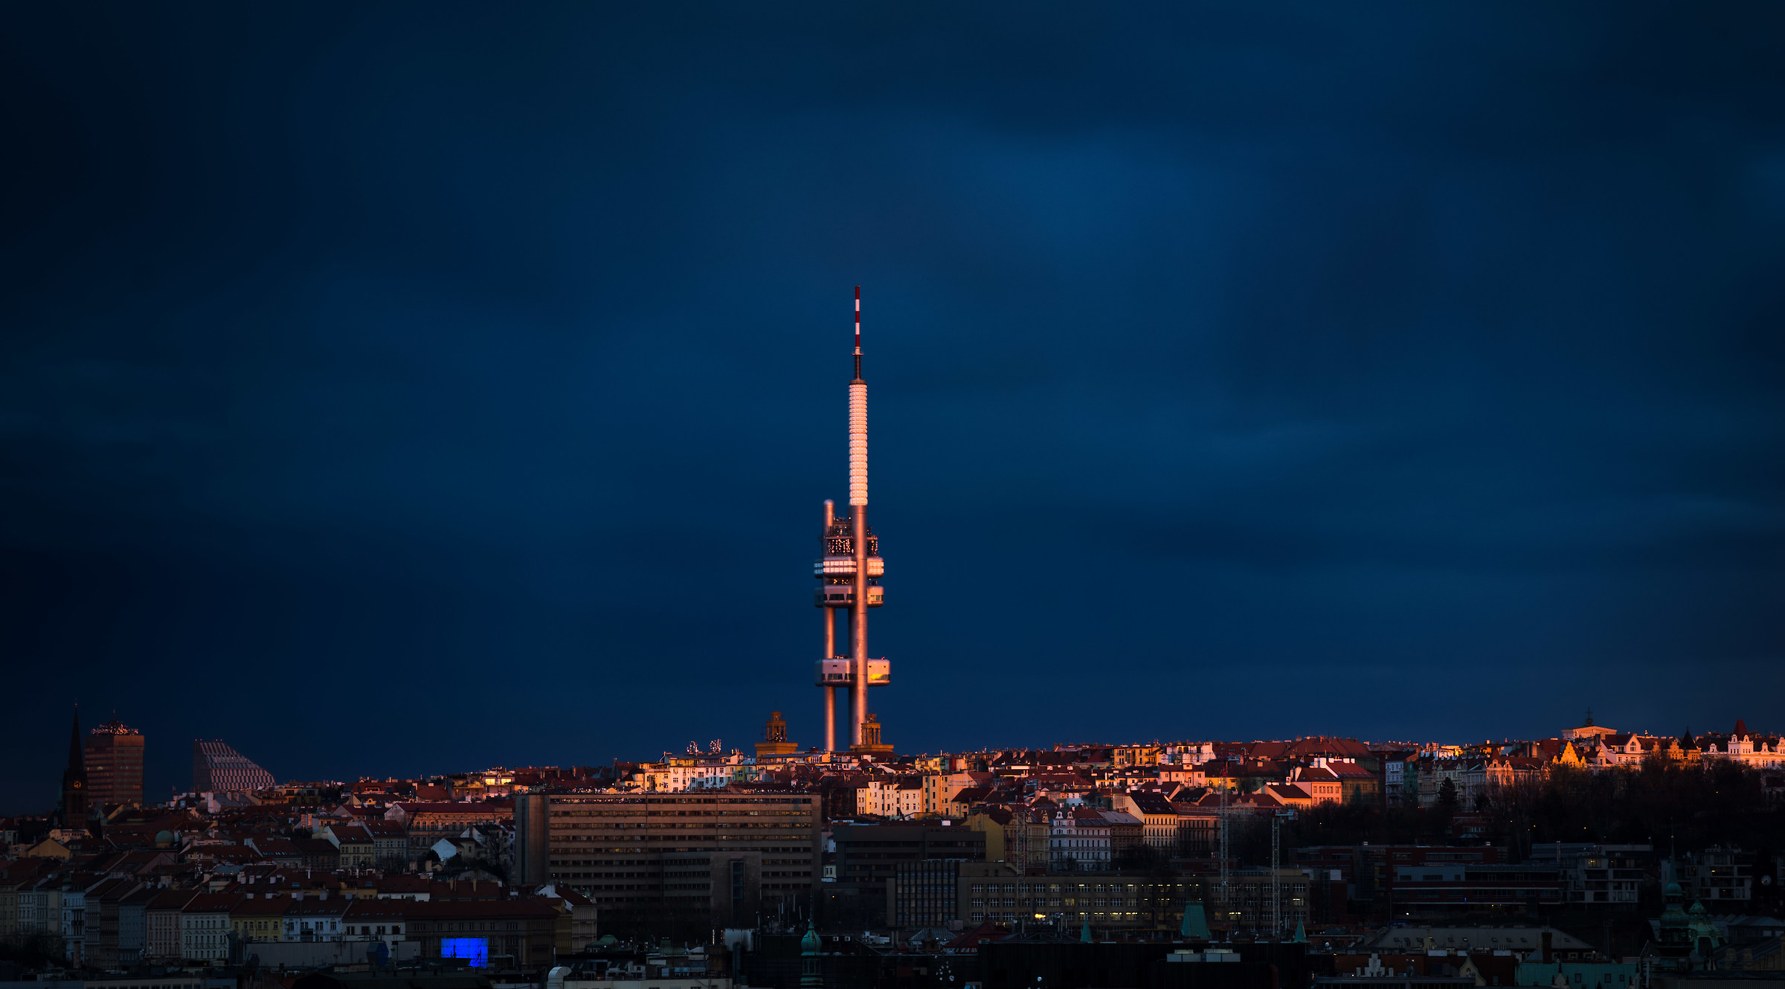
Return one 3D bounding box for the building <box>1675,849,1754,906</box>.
[{"bbox_3d":[223.600,104.250,2119.000,20.000,16.260,15.000,0,-3,-8],"label":"building"}]

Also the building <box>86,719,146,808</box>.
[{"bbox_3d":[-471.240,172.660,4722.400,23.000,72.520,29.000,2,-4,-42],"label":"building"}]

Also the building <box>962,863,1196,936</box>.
[{"bbox_3d":[50.410,111.590,2139.600,69.000,20.610,16.000,1,-3,-19],"label":"building"}]

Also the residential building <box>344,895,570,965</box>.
[{"bbox_3d":[-110.110,113.180,2002.130,58.000,18.950,15.000,-1,-3,18],"label":"residential building"}]

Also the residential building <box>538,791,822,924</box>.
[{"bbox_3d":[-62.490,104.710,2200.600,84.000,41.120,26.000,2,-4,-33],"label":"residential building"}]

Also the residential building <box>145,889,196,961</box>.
[{"bbox_3d":[-187.310,115.250,2056.770,14.500,21.510,13.000,-3,-4,43],"label":"residential building"}]

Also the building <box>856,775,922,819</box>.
[{"bbox_3d":[-1.070,103.290,2616.980,22.000,16.840,14.000,0,-3,-3],"label":"building"}]

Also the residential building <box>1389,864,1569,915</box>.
[{"bbox_3d":[160.100,108.430,2130.200,45.000,15.200,17.000,0,-3,-14],"label":"residential building"}]

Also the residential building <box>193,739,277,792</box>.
[{"bbox_3d":[-386.300,169.660,4573.200,44.000,50.670,22.000,2,-4,-37],"label":"residential building"}]

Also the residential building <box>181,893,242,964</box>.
[{"bbox_3d":[-175.450,115.140,2044.970,17.000,20.290,13.000,-3,-4,40],"label":"residential building"}]

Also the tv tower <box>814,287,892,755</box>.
[{"bbox_3d":[-15.100,28.590,3010.000,30.000,216.000,30.000,0,-3,0],"label":"tv tower"}]

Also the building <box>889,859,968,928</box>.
[{"bbox_3d":[9.960,109.830,2139.000,20.000,19.470,15.000,1,-3,-18],"label":"building"}]

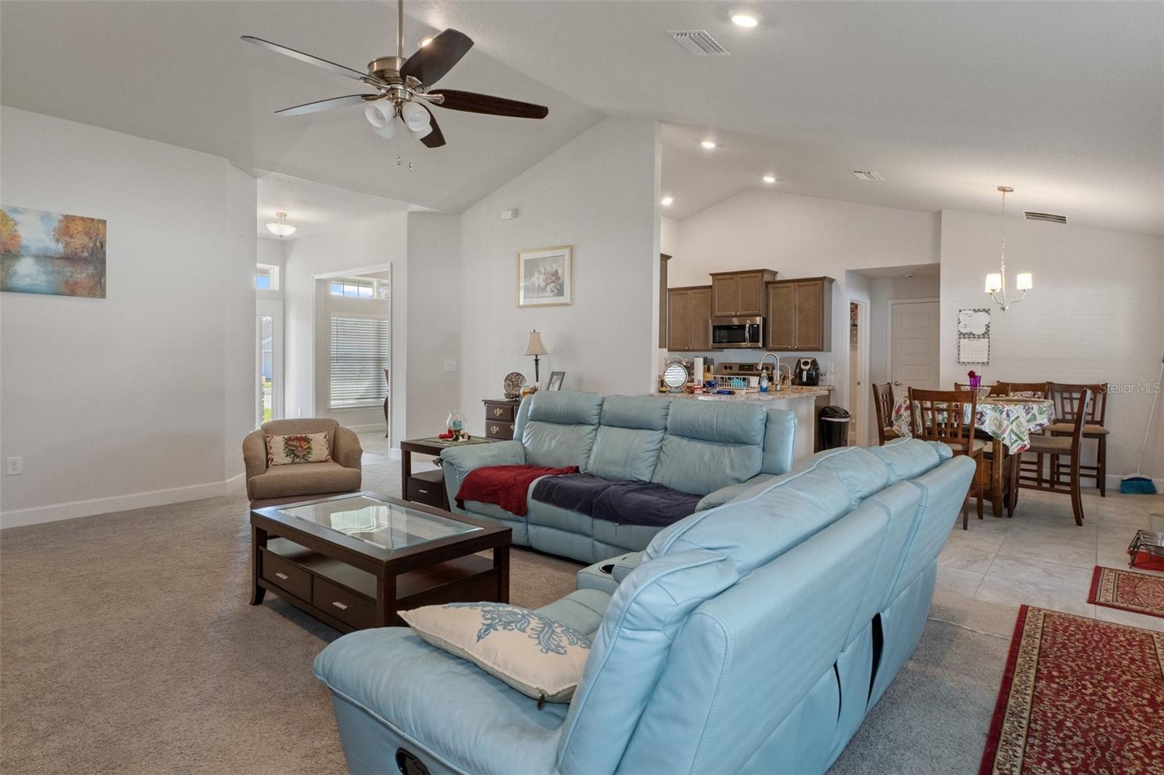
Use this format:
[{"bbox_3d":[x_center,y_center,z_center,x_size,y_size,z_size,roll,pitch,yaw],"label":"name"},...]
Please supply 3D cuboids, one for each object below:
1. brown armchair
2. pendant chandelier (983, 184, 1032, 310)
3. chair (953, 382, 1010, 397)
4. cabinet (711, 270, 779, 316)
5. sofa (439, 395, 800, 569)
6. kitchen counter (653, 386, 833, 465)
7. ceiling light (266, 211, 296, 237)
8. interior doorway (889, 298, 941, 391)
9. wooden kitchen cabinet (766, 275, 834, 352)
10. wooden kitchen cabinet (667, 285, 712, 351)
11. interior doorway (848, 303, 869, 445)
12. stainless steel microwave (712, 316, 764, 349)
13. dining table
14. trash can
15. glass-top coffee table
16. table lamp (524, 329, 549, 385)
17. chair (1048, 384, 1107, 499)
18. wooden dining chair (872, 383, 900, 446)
[{"bbox_3d":[-2.011,0.613,4.423,0.780,0.740,0.780,0,2,-26],"label":"brown armchair"},{"bbox_3d":[3.740,-1.227,5.421,0.380,1.110,0.390,2,2,39],"label":"pendant chandelier"},{"bbox_3d":[3.736,0.485,5.828,0.450,1.030,0.520,2,3,40],"label":"chair"},{"bbox_3d":[2.300,-1.296,8.710,0.810,0.625,0.460,2,3,40],"label":"cabinet"},{"bbox_3d":[0.154,0.552,4.117,2.220,1.000,0.990,2,2,39],"label":"sofa"},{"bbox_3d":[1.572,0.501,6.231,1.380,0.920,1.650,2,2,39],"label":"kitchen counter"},{"bbox_3d":[-3.575,-1.934,7.300,0.360,0.310,0.360,2,3,40],"label":"ceiling light"},{"bbox_3d":[4.629,-0.145,8.527,0.740,2.110,0.130,2,3,40],"label":"interior doorway"},{"bbox_3d":[2.932,-0.961,8.277,0.780,0.945,0.370,2,3,40],"label":"wooden kitchen cabinet"},{"bbox_3d":[1.740,-1.037,9.321,0.780,0.960,0.350,2,2,39],"label":"wooden kitchen cabinet"},{"bbox_3d":[3.781,-0.183,8.535,0.130,2.100,0.880,2,2,39],"label":"interior doorway"},{"bbox_3d":[2.306,-0.788,8.798,0.765,0.420,0.400,2,2,39],"label":"stainless steel microwave"},{"bbox_3d":[3.396,0.558,5.346,1.110,0.920,1.110,2,2,39],"label":"dining table"},{"bbox_3d":[2.552,0.591,6.169,0.300,0.760,0.380,2,2,39],"label":"trash can"},{"bbox_3d":[-0.940,0.827,2.801,1.140,0.457,0.613,2,3,40],"label":"glass-top coffee table"},{"bbox_3d":[-0.471,-0.216,6.229,0.260,0.740,0.260,1,2,0],"label":"table lamp"},{"bbox_3d":[4.874,0.471,6.049,0.460,1.050,0.530,2,2,39],"label":"chair"},{"bbox_3d":[2.892,0.489,5.436,0.520,1.030,0.450,2,3,40],"label":"wooden dining chair"}]

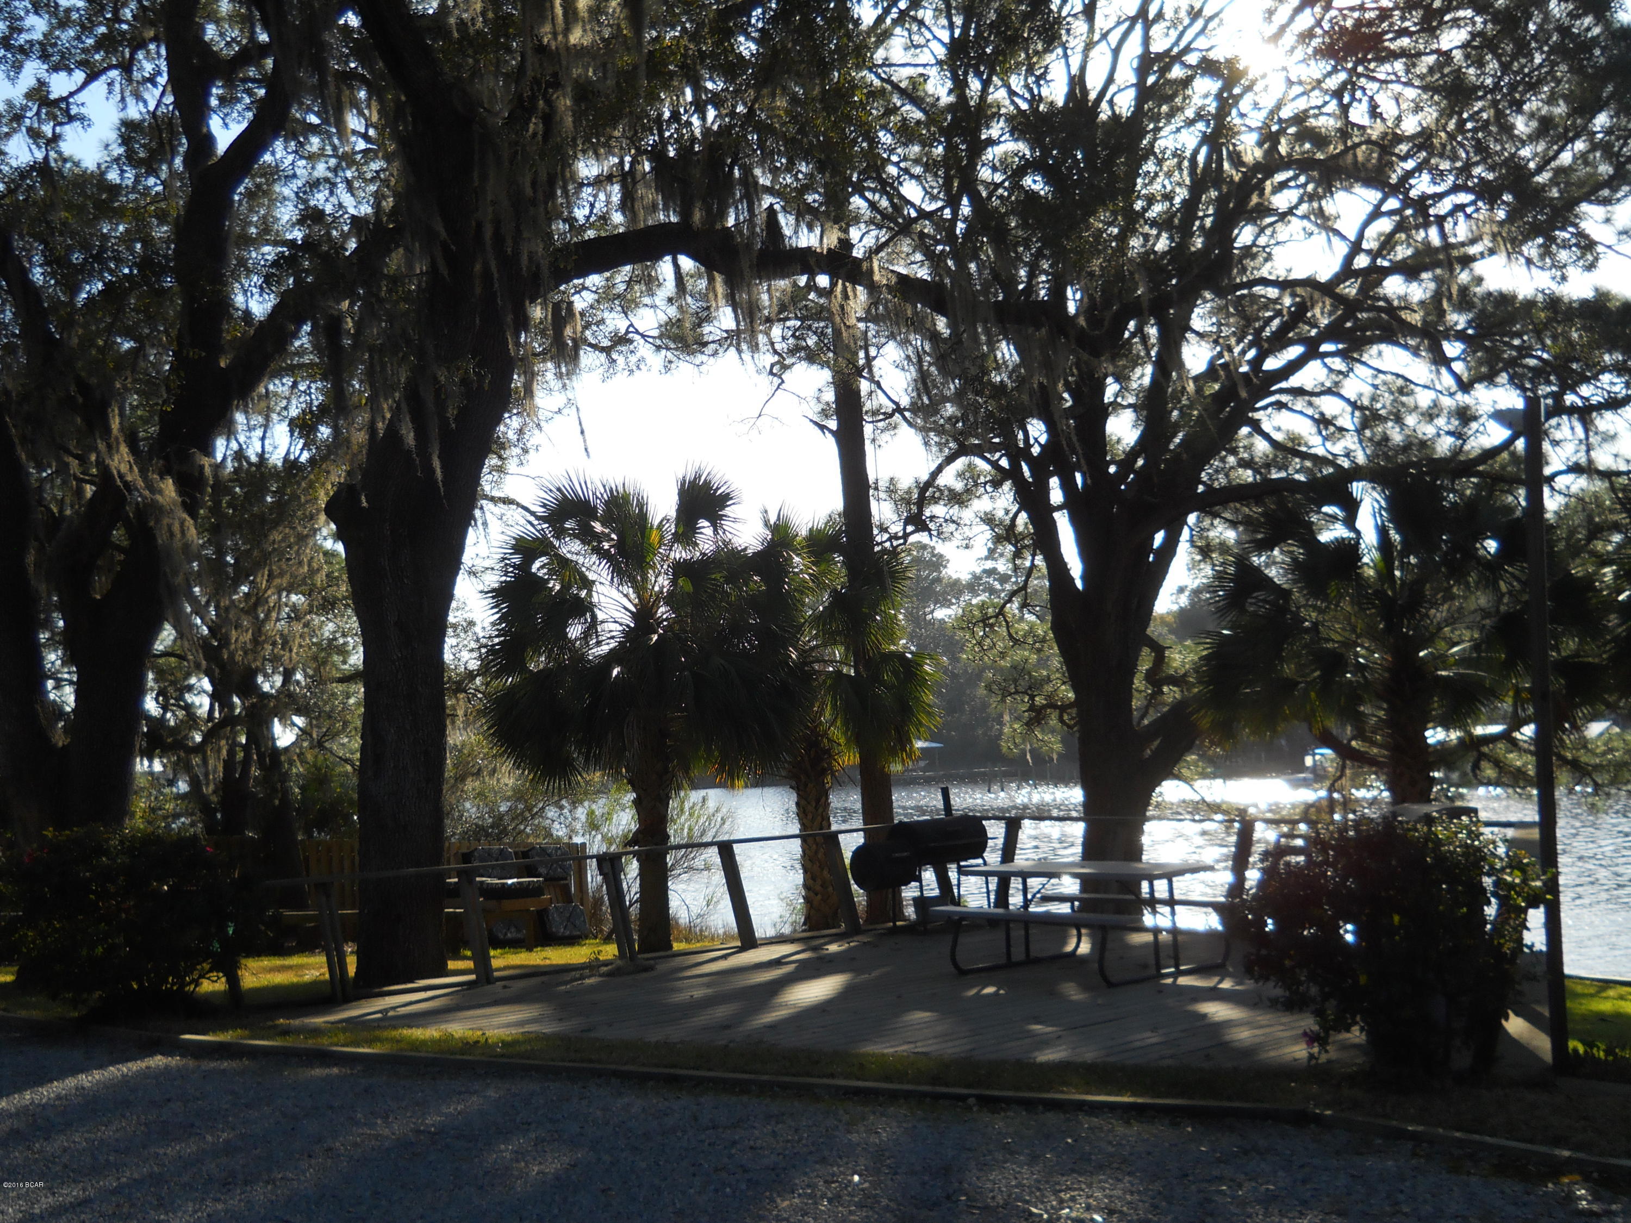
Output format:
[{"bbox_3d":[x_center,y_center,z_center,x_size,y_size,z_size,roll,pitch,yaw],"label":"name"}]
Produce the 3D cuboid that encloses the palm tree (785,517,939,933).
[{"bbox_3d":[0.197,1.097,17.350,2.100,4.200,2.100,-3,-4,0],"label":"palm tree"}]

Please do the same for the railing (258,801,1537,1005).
[{"bbox_3d":[0.576,2.377,14.675,9.700,0.940,4.400,-3,-4,5],"label":"railing"}]

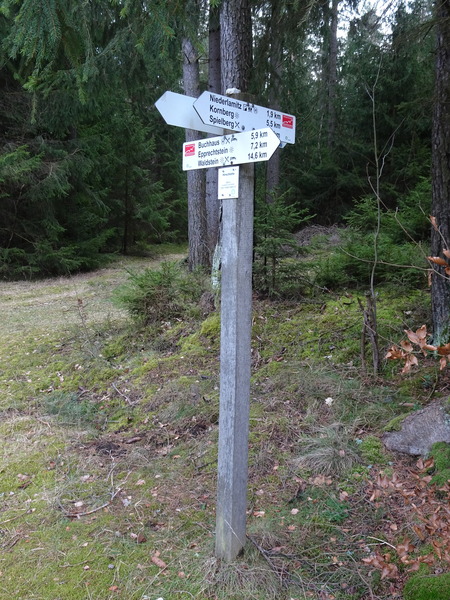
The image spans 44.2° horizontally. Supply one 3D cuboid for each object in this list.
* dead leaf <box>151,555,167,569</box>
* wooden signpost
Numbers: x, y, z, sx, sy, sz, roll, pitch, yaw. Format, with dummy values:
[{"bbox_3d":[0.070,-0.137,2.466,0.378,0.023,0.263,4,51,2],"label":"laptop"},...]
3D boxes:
[{"bbox_3d":[-0.307,1.223,2.586,0.100,0.027,0.038,5,8,39],"label":"dead leaf"},{"bbox_3d":[0.018,0.151,2.556,0.600,2.170,0.530,2,6,6],"label":"wooden signpost"}]

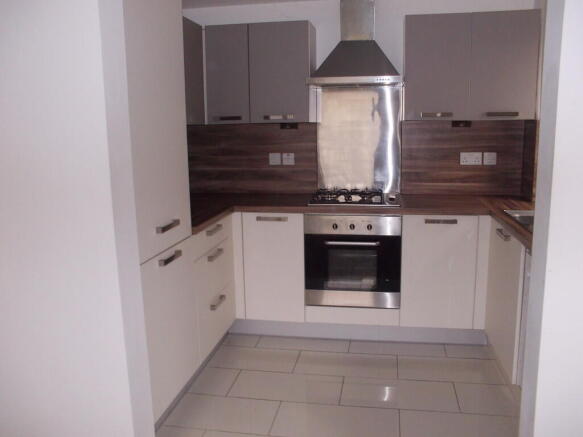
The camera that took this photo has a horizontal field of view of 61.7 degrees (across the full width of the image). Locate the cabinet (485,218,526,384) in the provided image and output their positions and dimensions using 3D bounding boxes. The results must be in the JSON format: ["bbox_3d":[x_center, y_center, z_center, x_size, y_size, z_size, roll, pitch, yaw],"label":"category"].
[{"bbox_3d":[1.394,0.402,2.522,0.570,0.714,0.607,1,10,10],"label":"cabinet"}]

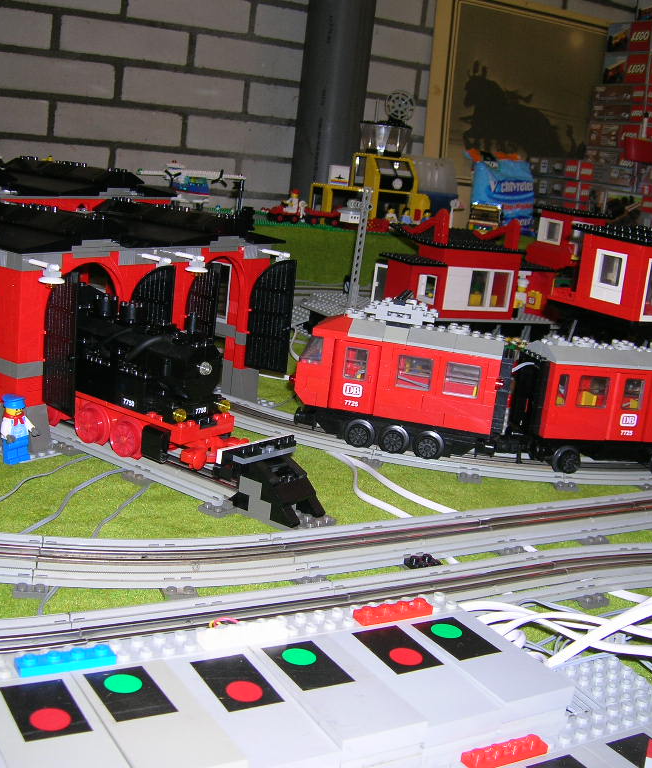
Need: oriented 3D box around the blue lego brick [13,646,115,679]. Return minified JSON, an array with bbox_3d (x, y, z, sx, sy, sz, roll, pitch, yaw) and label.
[{"bbox_3d":[-0.087,0.093,0.341,0.032,0.005,0.008,-2,15,-26],"label":"blue lego brick"}]

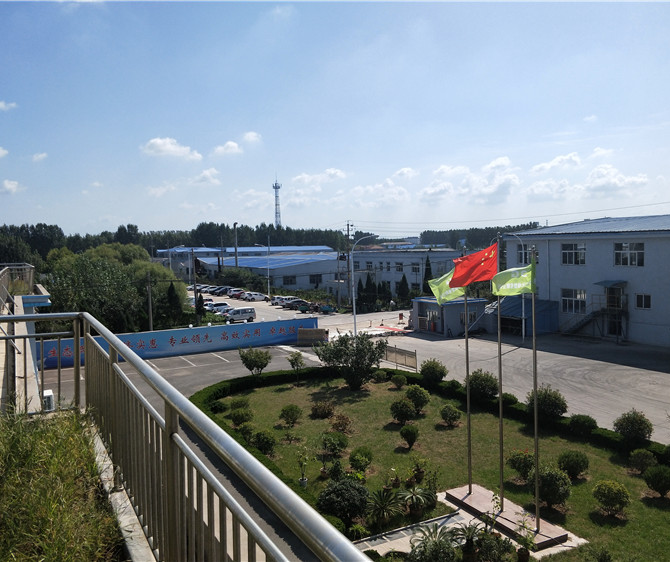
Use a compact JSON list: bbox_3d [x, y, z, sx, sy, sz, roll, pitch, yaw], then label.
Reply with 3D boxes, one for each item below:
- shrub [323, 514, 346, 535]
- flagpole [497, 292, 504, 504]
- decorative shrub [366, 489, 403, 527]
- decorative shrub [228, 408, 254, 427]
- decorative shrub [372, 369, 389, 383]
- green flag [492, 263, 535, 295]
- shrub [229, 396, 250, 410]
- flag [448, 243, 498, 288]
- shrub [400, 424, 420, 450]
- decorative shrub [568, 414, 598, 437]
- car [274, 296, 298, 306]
[{"bbox_3d":[-0.200,7.930,17.500,0.980,0.780,0.980,-1,4,0],"label":"shrub"},{"bbox_3d":[5.564,3.140,18.213,0.120,9.480,0.120,-2,4,0],"label":"flagpole"},{"bbox_3d":[1.670,7.660,18.400,1.300,1.050,1.300,-1,4,0],"label":"decorative shrub"},{"bbox_3d":[-4.941,7.209,28.716,1.203,0.821,1.203,-2,4,0],"label":"decorative shrub"},{"bbox_3d":[3.286,6.833,39.110,1.084,0.865,1.052,-1,4,5],"label":"decorative shrub"},{"bbox_3d":[5.746,-0.112,17.384,1.400,1.150,0.350,0,4,16],"label":"green flag"},{"bbox_3d":[-5.309,6.853,30.168,1.171,0.851,1.171,-1,4,0],"label":"shrub"},{"bbox_3d":[4.550,-0.510,17.800,1.650,1.500,0.400,-1,4,7],"label":"flag"},{"bbox_3d":[3.633,7.583,26.231,0.970,1.137,0.941,0,4,8],"label":"shrub"},{"bbox_3d":[12.756,7.389,27.769,1.515,1.039,1.469,1,4,25],"label":"decorative shrub"},{"bbox_3d":[-8.200,3.200,88.300,4.400,1.600,1.800,-3,4,-22],"label":"car"}]

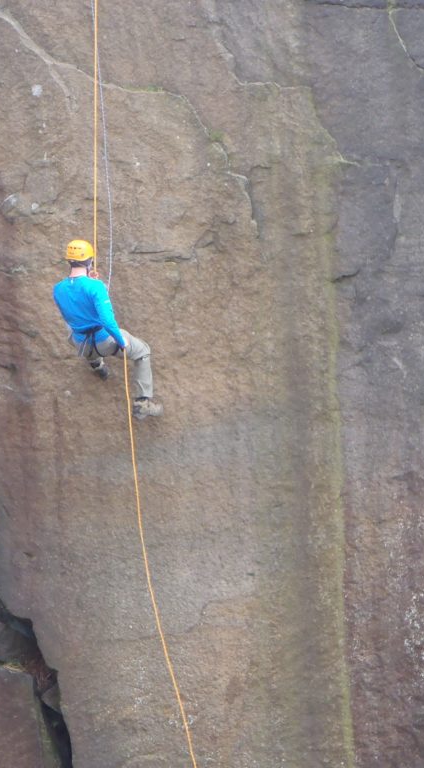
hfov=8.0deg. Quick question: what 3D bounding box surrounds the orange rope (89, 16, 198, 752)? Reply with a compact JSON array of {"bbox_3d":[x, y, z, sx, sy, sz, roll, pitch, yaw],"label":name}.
[{"bbox_3d":[-0.553,-0.012,24.700,0.880,6.250,0.350,0,0,0],"label":"orange rope"}]

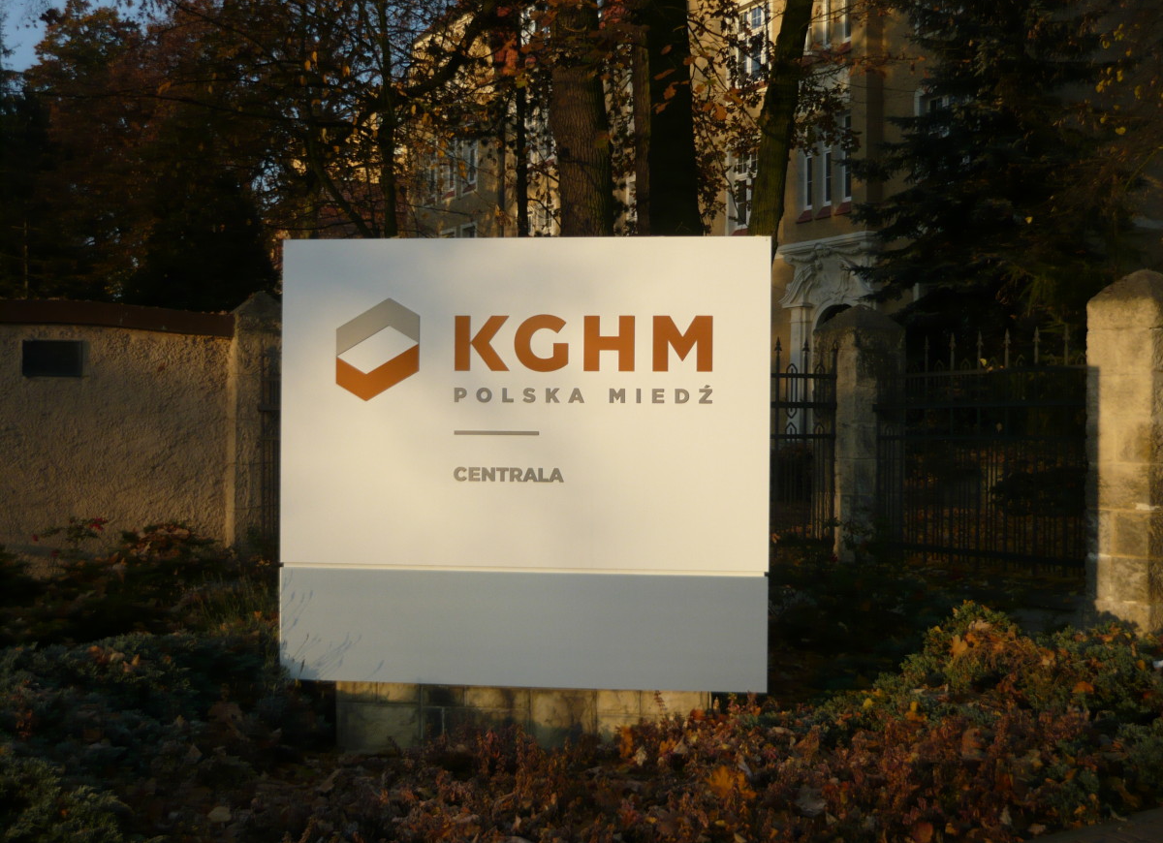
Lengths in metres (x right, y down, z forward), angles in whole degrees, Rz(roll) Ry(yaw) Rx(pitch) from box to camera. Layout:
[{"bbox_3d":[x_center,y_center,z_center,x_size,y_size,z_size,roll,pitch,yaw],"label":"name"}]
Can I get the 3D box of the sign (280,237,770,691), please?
[{"bbox_3d":[-0.262,0.180,6.230,2.200,2.000,0.200,0,0,6],"label":"sign"}]

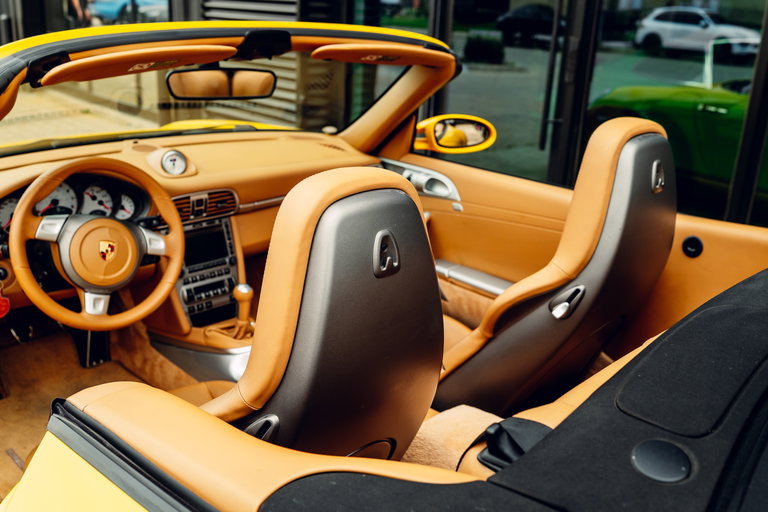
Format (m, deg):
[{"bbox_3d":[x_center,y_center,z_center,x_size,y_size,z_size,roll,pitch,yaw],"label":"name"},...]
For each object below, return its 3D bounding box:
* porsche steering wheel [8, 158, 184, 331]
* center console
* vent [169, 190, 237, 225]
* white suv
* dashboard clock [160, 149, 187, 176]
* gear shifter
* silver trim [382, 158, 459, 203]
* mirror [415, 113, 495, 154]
[{"bbox_3d":[-0.615,-0.024,1.612,0.370,0.370,0.090,-16,10,-40],"label":"porsche steering wheel"},{"bbox_3d":[-0.478,0.045,2.020,0.170,0.280,0.070,-16,11,-40],"label":"center console"},{"bbox_3d":[-0.505,-0.132,2.007,0.235,0.078,0.045,-15,18,-42],"label":"vent"},{"bbox_3d":[12.758,-9.081,30.000,4.750,1.680,1.920,19,24,39],"label":"white suv"},{"bbox_3d":[-0.571,-0.253,2.030,0.066,0.066,0.035,-16,10,-40],"label":"dashboard clock"},{"bbox_3d":[-0.361,0.140,1.899,0.052,0.140,0.050,3,18,-1],"label":"gear shifter"},{"bbox_3d":[0.110,-0.232,2.292,0.045,0.090,0.360,-16,25,-40],"label":"silver trim"},{"bbox_3d":[0.219,-0.393,2.404,0.270,0.126,0.130,-8,21,-24],"label":"mirror"}]

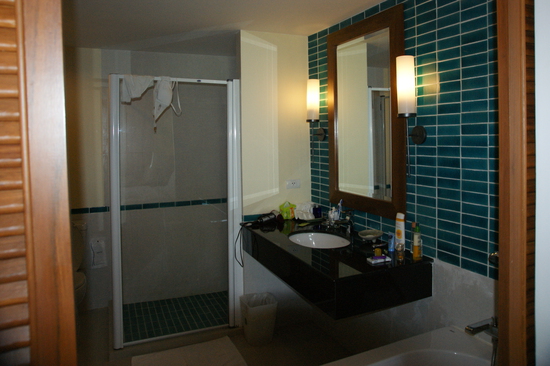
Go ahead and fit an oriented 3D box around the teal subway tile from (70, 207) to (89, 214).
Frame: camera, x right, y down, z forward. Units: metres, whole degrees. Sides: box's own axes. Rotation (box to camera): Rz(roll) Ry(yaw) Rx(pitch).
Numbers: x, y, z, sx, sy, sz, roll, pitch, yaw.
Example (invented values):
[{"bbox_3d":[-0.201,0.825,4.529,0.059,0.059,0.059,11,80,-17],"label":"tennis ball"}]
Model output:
[{"bbox_3d":[-1.674,0.246,3.545,0.146,0.049,0.010,-5,6,-22],"label":"teal subway tile"}]

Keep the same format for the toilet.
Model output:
[{"bbox_3d":[-1.664,0.790,3.208,0.380,0.790,0.680,-5,6,-22],"label":"toilet"}]

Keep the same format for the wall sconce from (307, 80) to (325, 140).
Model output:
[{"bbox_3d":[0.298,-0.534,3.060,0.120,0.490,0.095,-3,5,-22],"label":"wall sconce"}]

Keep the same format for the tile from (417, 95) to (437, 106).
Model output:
[{"bbox_3d":[0.785,-0.428,2.136,0.010,0.050,0.150,-4,6,-23],"label":"tile"}]

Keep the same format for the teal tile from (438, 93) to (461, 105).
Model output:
[{"bbox_3d":[0.843,-0.413,1.999,0.010,0.050,0.150,-4,6,-23],"label":"teal tile"}]

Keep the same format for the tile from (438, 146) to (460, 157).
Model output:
[{"bbox_3d":[0.831,-0.149,1.969,0.010,0.049,0.148,-3,5,-22],"label":"tile"}]

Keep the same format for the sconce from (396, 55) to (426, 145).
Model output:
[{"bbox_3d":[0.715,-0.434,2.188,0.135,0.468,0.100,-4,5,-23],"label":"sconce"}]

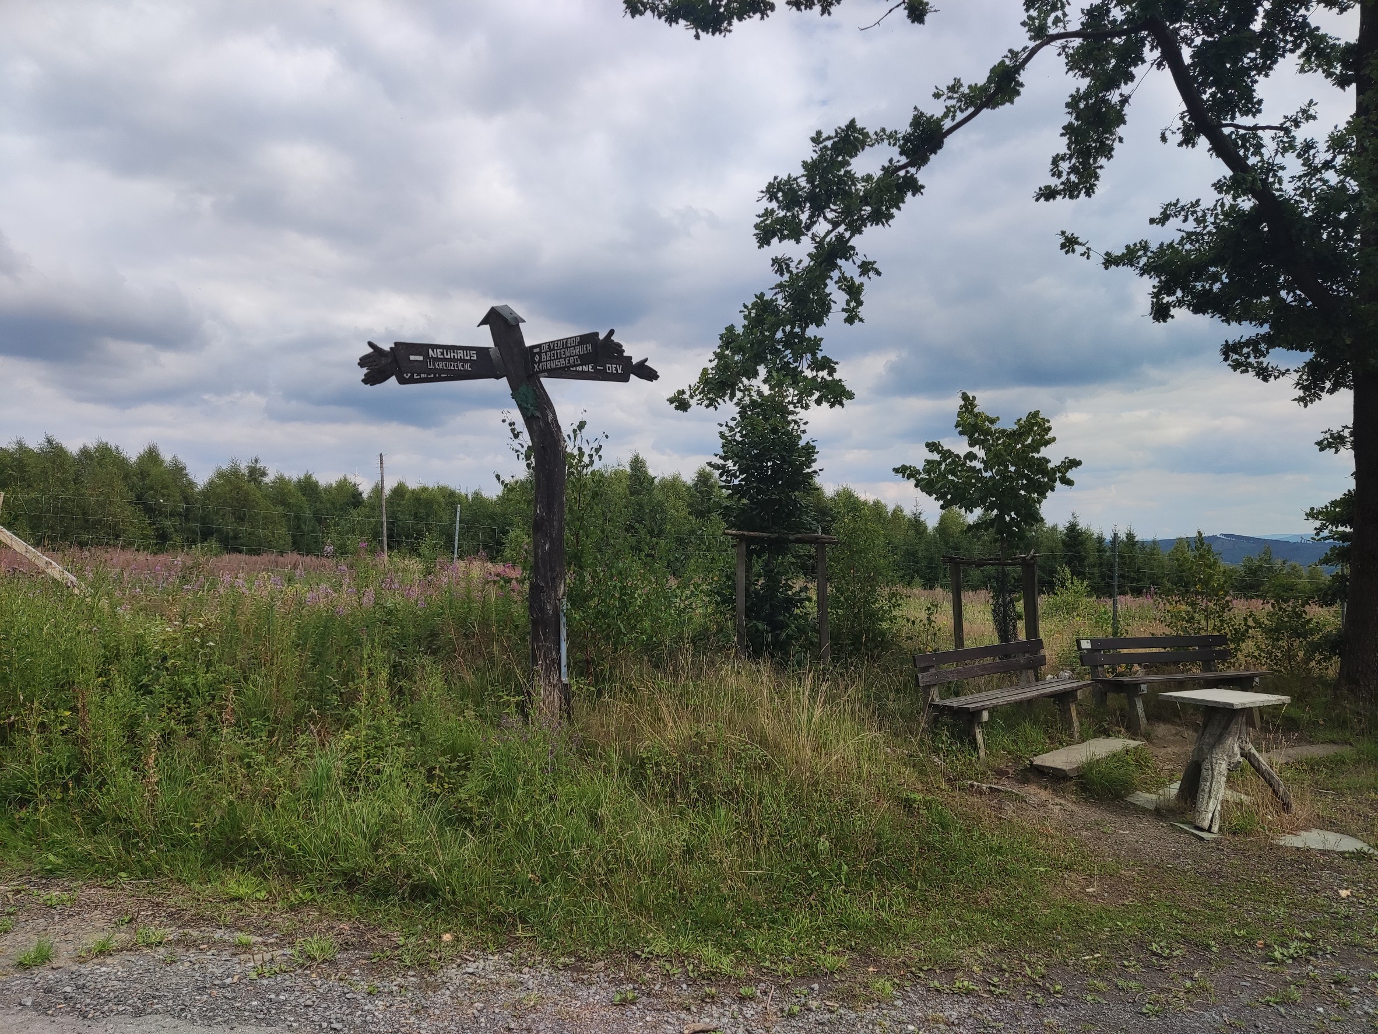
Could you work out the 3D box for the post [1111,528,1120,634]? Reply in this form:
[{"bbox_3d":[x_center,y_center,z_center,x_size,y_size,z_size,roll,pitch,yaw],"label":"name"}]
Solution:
[{"bbox_3d":[5.790,1.154,13.500,0.060,1.880,0.060,1,-2,-17],"label":"post"}]

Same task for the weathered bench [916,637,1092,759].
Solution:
[{"bbox_3d":[2.571,1.451,8.007,1.970,0.780,0.530,2,-3,-44],"label":"weathered bench"}]

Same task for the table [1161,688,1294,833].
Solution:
[{"bbox_3d":[3.270,1.465,6.054,0.600,0.750,0.560,1,-3,-25],"label":"table"}]

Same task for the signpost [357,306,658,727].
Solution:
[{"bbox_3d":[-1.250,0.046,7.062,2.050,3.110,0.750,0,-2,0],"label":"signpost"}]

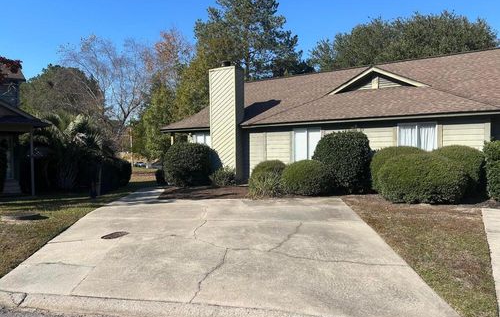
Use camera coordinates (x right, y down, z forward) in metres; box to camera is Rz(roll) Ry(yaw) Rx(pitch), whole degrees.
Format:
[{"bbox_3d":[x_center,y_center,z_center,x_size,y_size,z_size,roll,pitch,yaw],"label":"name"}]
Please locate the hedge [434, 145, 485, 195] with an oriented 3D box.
[{"bbox_3d":[5.911,0.367,10.800,1.700,1.481,1.600,0,1,30],"label":"hedge"}]

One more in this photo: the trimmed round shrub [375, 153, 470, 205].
[{"bbox_3d":[4.640,0.511,10.100,2.350,1.264,1.650,0,1,18],"label":"trimmed round shrub"}]

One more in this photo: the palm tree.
[{"bbox_3d":[-7.091,-0.240,15.000,3.100,3.116,3.000,0,1,0],"label":"palm tree"}]

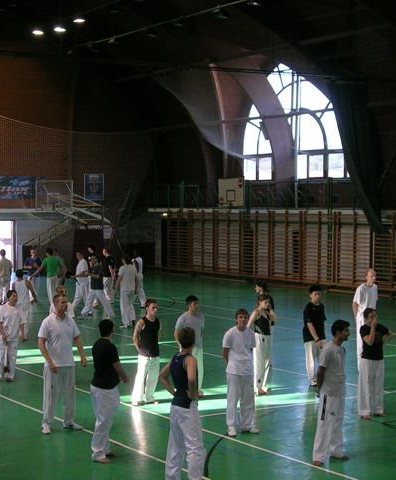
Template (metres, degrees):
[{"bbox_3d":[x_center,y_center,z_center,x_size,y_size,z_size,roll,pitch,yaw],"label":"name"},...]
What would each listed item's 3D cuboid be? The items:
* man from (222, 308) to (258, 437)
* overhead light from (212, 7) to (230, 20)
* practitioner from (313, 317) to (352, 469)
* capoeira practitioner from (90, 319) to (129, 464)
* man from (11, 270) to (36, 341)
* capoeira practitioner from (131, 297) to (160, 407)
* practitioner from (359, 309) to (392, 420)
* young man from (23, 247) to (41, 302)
[{"bbox_3d":[0.574,1.770,15.315,0.490,1.700,0.390,-1,2,-13],"label":"man"},{"bbox_3d":[0.730,-6.940,34.603,0.500,0.420,0.500,0,2,1],"label":"overhead light"},{"bbox_3d":[1.614,1.810,13.591,0.420,1.720,0.480,2,3,42],"label":"practitioner"},{"bbox_3d":[-1.105,1.843,13.871,0.400,1.750,0.460,-2,3,-44],"label":"capoeira practitioner"},{"bbox_3d":[-4.051,1.491,26.142,0.560,1.660,0.360,0,2,18],"label":"man"},{"bbox_3d":[-0.830,1.759,17.832,0.500,1.656,0.400,-2,2,-30],"label":"capoeira practitioner"},{"bbox_3d":[2.609,1.807,16.625,0.550,1.599,0.400,-1,2,-6],"label":"practitioner"},{"bbox_3d":[-5.169,1.065,35.162,0.570,1.740,0.420,-1,2,-13],"label":"young man"}]

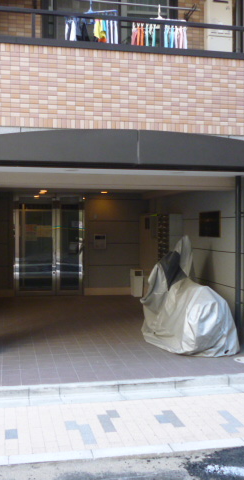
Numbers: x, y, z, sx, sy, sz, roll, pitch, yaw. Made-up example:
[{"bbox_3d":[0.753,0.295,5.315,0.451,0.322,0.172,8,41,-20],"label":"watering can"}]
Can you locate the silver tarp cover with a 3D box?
[{"bbox_3d":[0.890,0.708,7.211,0.800,1.440,1.600,0,1,-25],"label":"silver tarp cover"}]

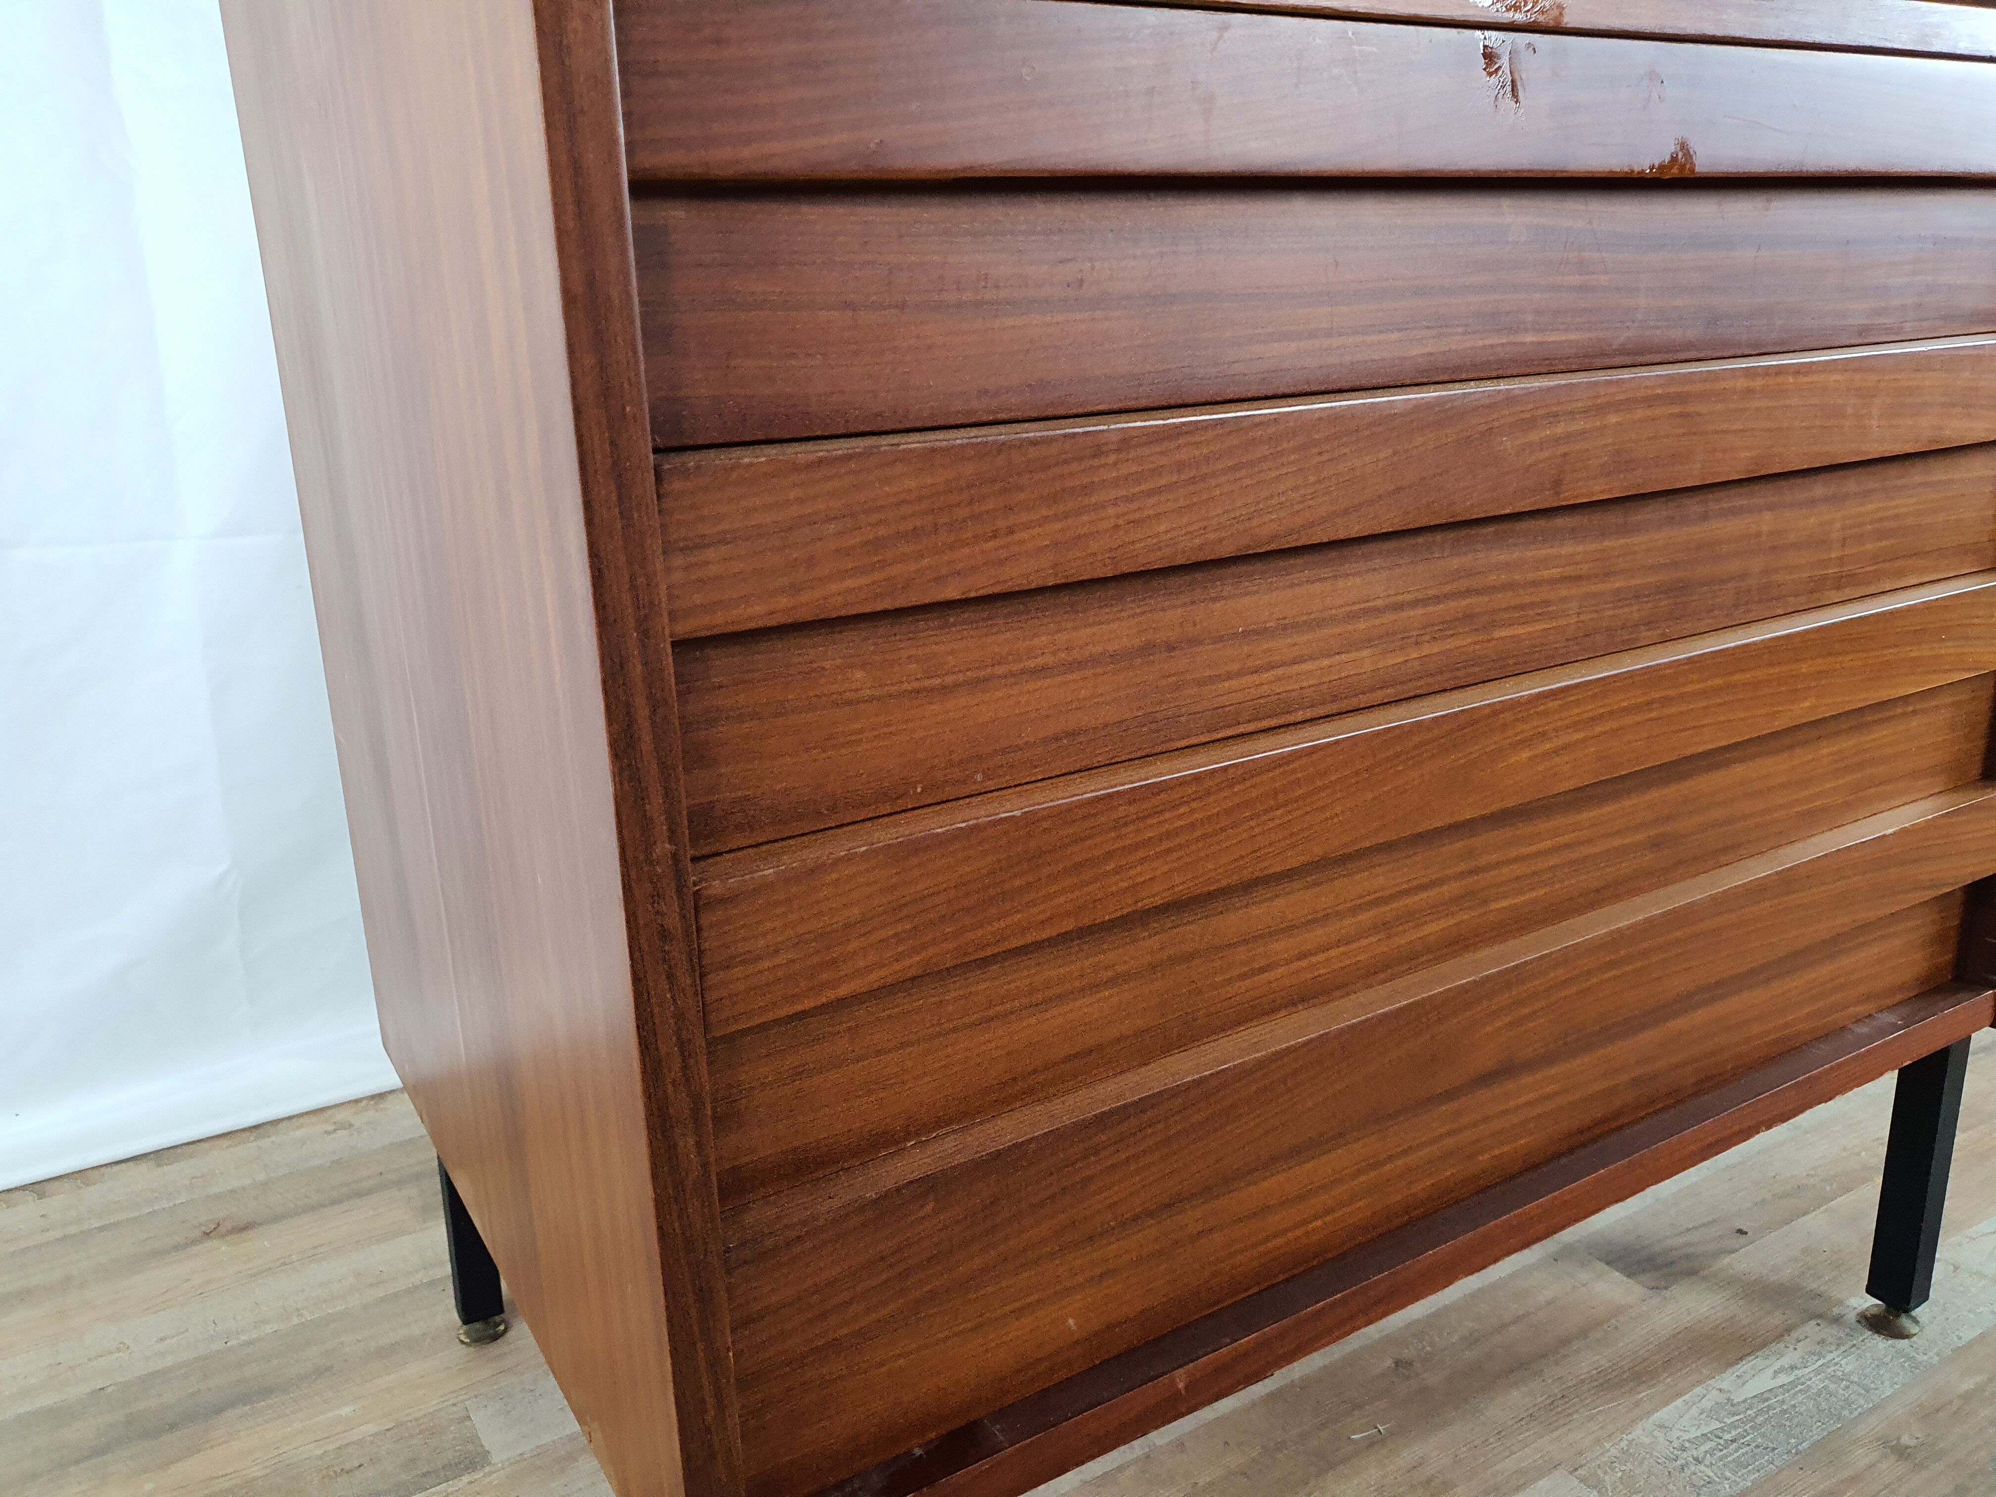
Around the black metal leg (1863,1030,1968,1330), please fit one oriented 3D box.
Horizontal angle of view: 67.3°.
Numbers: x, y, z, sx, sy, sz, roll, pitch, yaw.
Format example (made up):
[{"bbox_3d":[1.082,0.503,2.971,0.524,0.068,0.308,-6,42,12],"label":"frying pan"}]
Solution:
[{"bbox_3d":[0.537,0.248,0.876,0.028,0.201,0.028,-11,18,-30],"label":"black metal leg"}]

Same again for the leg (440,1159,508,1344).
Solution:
[{"bbox_3d":[-0.322,0.267,0.904,0.028,0.201,0.028,-11,18,-30],"label":"leg"}]

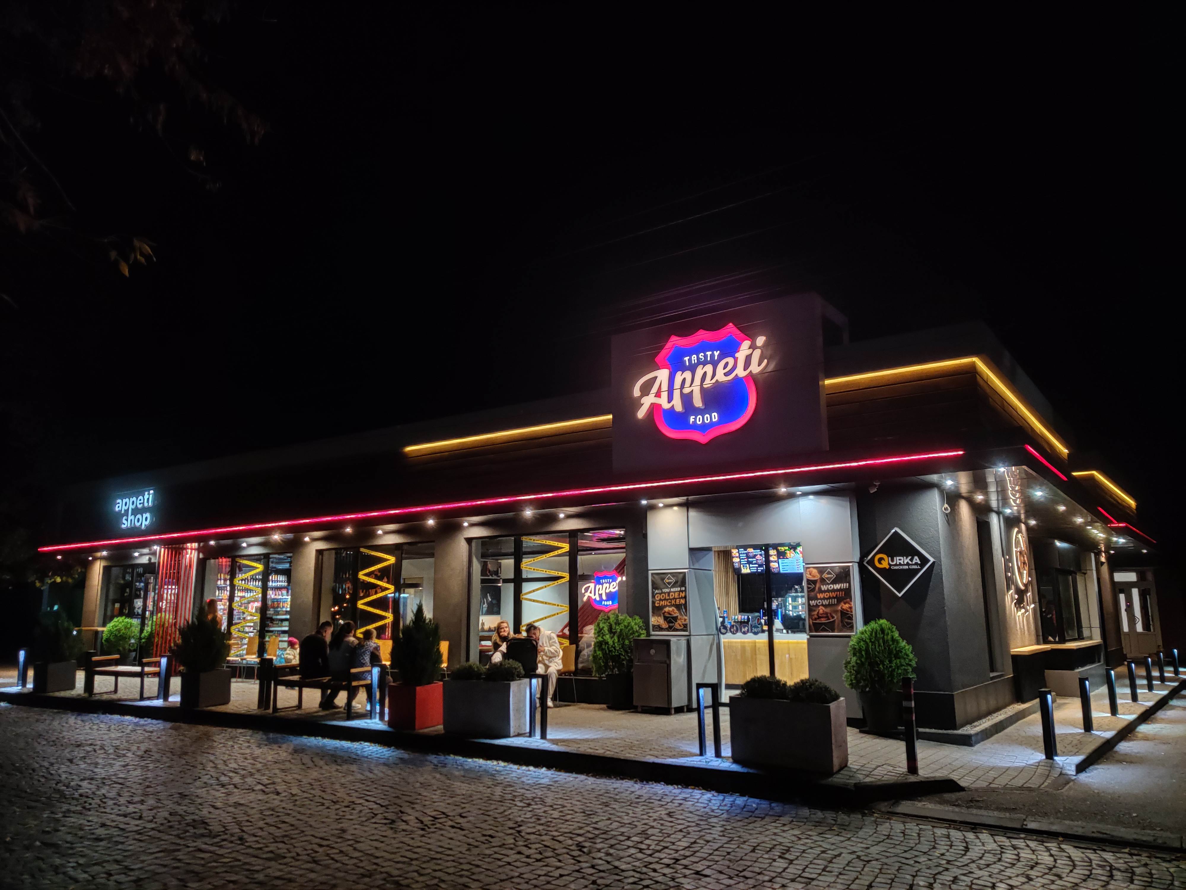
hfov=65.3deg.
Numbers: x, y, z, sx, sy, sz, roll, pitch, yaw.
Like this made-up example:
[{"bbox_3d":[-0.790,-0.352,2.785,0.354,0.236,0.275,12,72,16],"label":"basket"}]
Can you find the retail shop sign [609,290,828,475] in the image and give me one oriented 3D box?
[{"bbox_3d":[1.531,-0.690,11.932,2.940,1.962,0.220,-8,-13,33],"label":"retail shop sign"}]

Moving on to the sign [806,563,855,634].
[{"bbox_3d":[3.087,1.998,11.983,0.654,0.906,0.040,-8,-13,36],"label":"sign"}]

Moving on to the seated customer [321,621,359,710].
[{"bbox_3d":[-3.366,3.045,12.721,0.480,1.220,0.760,-6,-12,28],"label":"seated customer"}]

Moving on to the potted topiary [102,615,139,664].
[{"bbox_3d":[-11.313,4.777,22.244,0.851,1.391,0.851,-8,-13,36],"label":"potted topiary"}]

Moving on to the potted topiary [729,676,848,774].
[{"bbox_3d":[1.823,2.579,8.685,0.975,0.775,0.460,-8,-14,34],"label":"potted topiary"}]

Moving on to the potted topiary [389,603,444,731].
[{"bbox_3d":[-2.162,2.669,11.290,0.570,1.451,0.570,-8,-14,33],"label":"potted topiary"}]

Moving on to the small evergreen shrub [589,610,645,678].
[{"bbox_3d":[0.384,2.994,13.935,0.810,0.945,0.810,0,-10,0],"label":"small evergreen shrub"}]

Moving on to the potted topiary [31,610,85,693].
[{"bbox_3d":[-9.733,3.756,16.919,0.769,1.458,0.769,-8,-13,36],"label":"potted topiary"}]

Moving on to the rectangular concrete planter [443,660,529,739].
[{"bbox_3d":[-1.236,3.000,11.085,0.891,0.851,0.567,-5,-11,25],"label":"rectangular concrete planter"}]

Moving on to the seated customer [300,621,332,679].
[{"bbox_3d":[-3.779,3.073,12.912,0.520,1.230,0.760,-6,-12,28],"label":"seated customer"}]

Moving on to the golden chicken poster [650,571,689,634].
[{"bbox_3d":[1.100,2.256,13.250,0.635,0.910,0.040,-8,-14,33],"label":"golden chicken poster"}]

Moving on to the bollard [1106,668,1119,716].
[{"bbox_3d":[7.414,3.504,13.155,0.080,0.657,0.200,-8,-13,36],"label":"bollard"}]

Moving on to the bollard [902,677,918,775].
[{"bbox_3d":[2.803,2.478,8.189,0.085,0.817,0.085,-8,-14,33],"label":"bollard"}]

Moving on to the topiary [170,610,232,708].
[{"bbox_3d":[-5.669,3.085,13.510,0.700,1.359,0.700,-8,-14,33],"label":"topiary"}]

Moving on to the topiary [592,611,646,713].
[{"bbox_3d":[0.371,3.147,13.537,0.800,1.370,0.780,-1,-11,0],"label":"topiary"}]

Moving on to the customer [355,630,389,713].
[{"bbox_3d":[-2.992,3.039,12.435,0.390,1.126,0.620,-8,-14,33],"label":"customer"}]

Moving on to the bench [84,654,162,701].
[{"bbox_3d":[-7.836,3.949,15.699,1.742,0.641,0.540,-8,-13,36],"label":"bench"}]

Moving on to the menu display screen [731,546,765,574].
[{"bbox_3d":[3.249,2.360,18.861,0.857,0.557,0.060,-8,3,36],"label":"menu display screen"}]

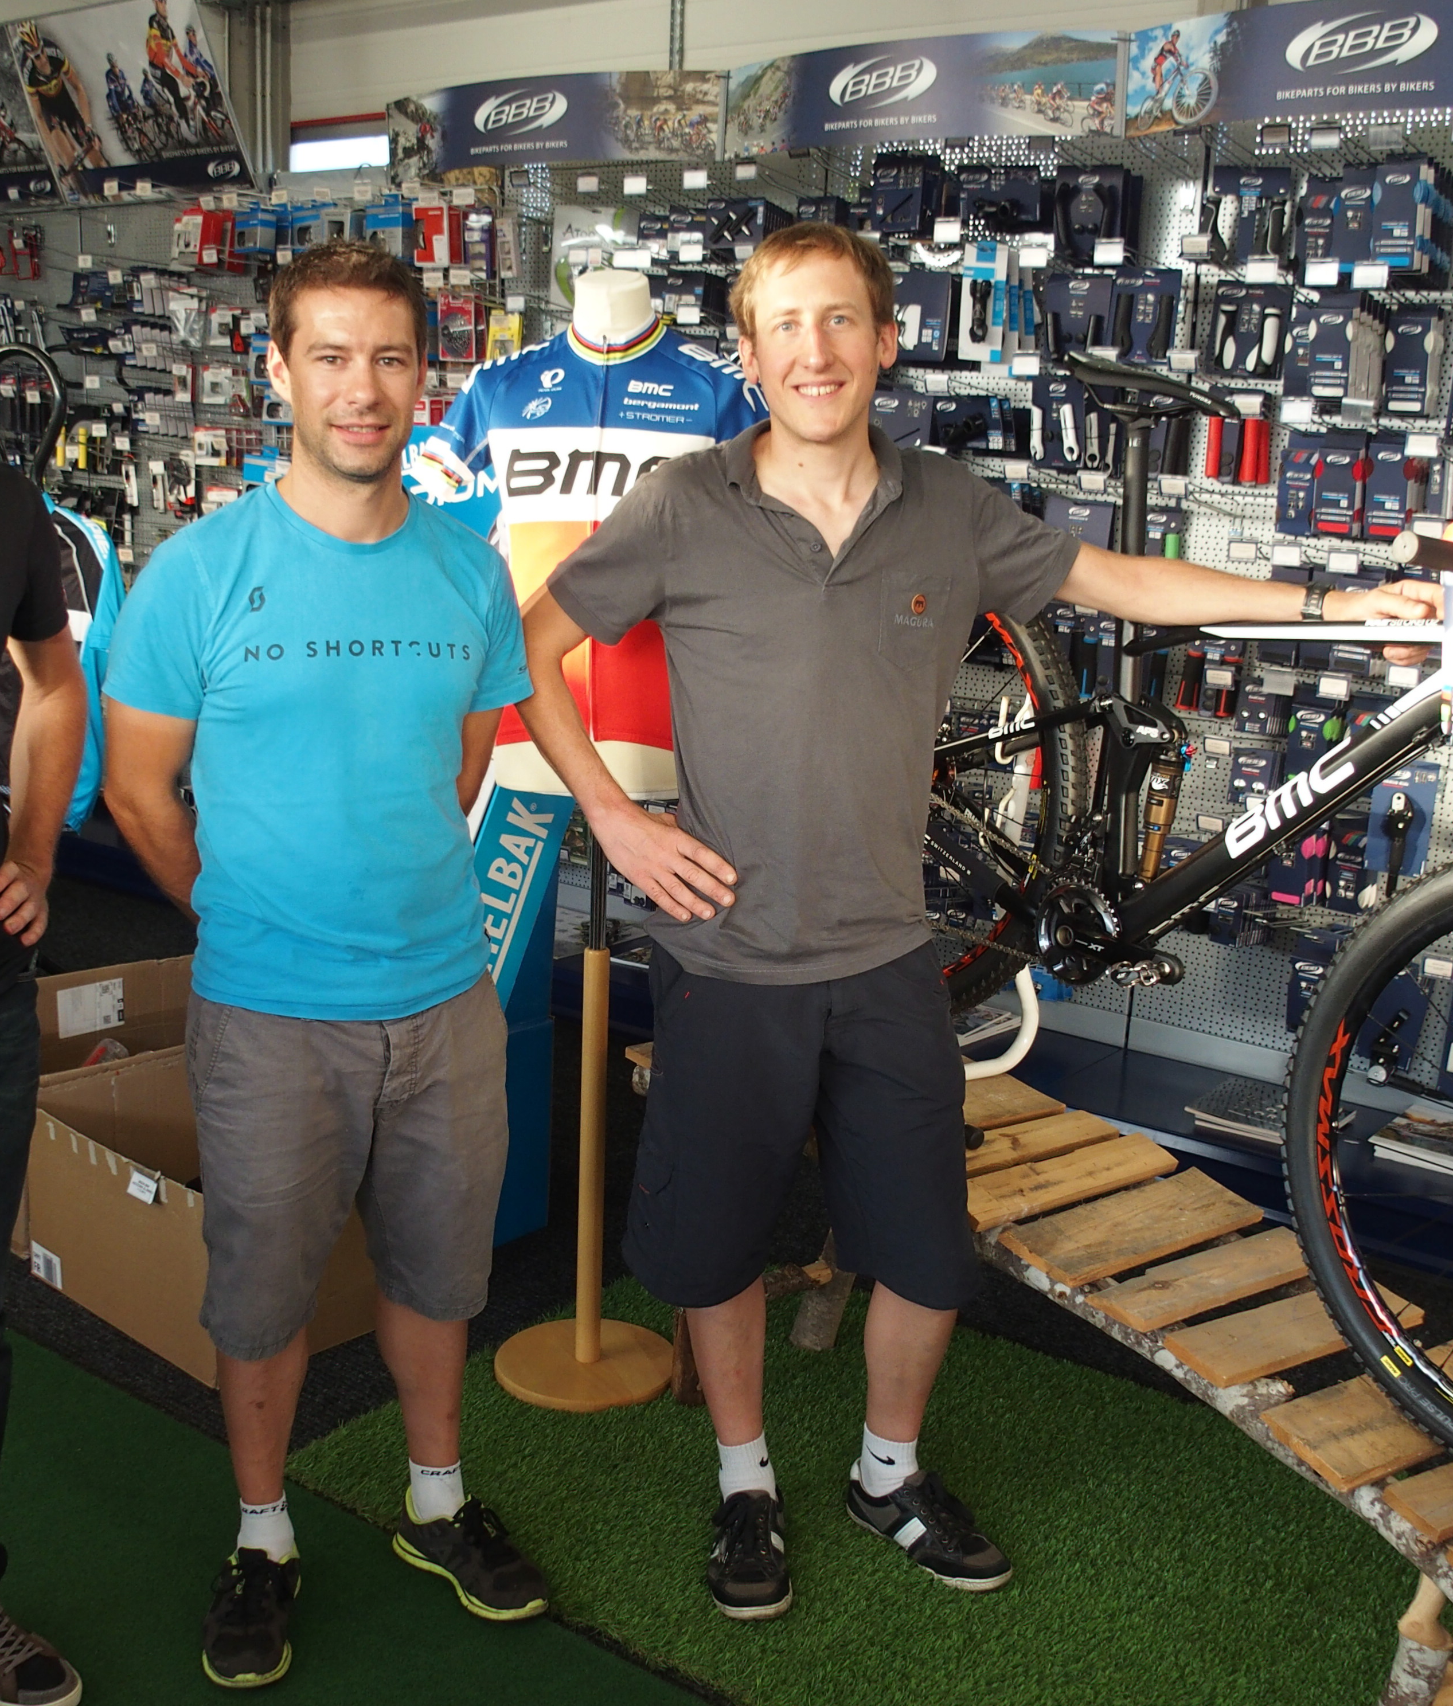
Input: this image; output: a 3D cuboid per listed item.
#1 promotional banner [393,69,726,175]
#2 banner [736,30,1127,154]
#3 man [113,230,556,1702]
[{"bbox_3d":[-0.461,-1.772,4.446,0.980,0.195,0.130,11,16,33],"label":"promotional banner"},{"bbox_3d":[0.355,-1.607,3.890,0.980,0.195,0.130,11,16,33],"label":"banner"},{"bbox_3d":[-0.512,0.155,2.341,0.540,1.776,0.400,-4,15,-25],"label":"man"}]

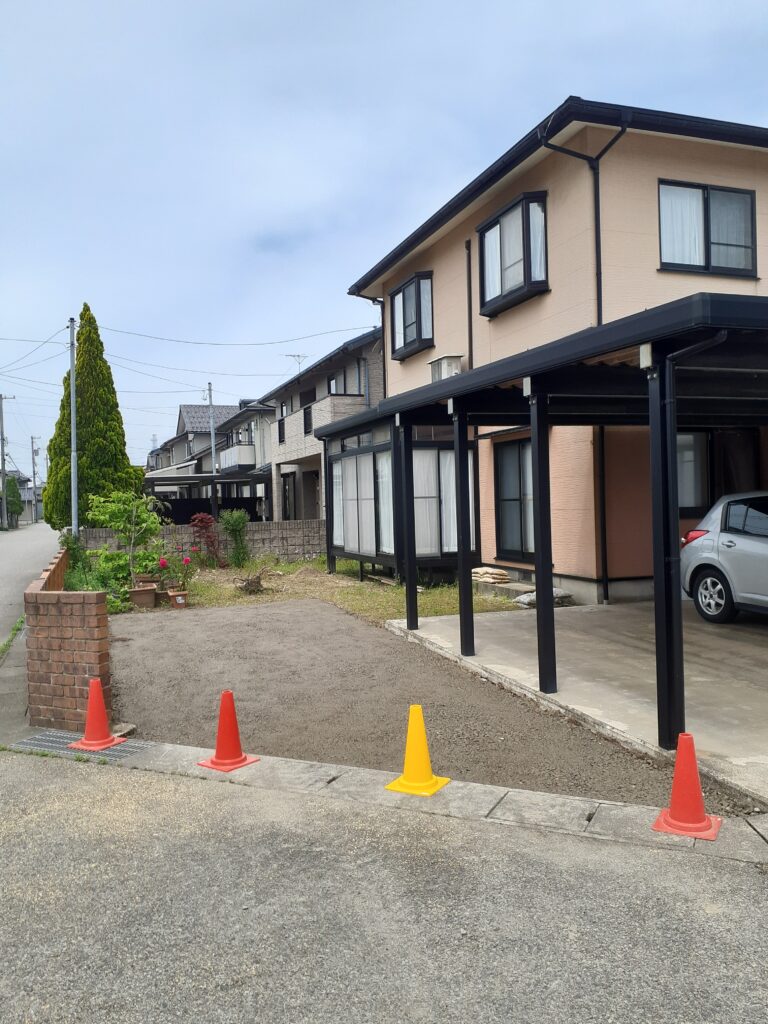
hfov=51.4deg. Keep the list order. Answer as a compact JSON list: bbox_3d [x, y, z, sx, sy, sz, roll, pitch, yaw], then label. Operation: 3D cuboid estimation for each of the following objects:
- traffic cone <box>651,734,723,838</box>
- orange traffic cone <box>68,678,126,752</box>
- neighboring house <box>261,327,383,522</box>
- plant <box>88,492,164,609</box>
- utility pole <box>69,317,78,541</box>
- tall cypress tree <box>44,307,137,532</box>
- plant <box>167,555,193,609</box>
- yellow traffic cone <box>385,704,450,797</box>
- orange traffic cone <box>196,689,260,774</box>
[{"bbox_3d":[1.526,1.345,4.016,0.288,0.450,0.288,-1,1,29],"label":"traffic cone"},{"bbox_3d":[-2.039,1.418,5.671,0.288,0.450,0.288,-1,1,25],"label":"orange traffic cone"},{"bbox_3d":[0.533,-2.874,29.860,8.300,7.500,12.500,-2,1,-20],"label":"neighboring house"},{"bbox_3d":[-3.820,0.571,11.850,1.100,1.700,1.000,-2,1,-18],"label":"plant"},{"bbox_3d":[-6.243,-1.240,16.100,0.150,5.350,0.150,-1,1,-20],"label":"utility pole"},{"bbox_3d":[-6.950,-1.909,19.000,2.400,6.050,2.400,-2,1,-20],"label":"tall cypress tree"},{"bbox_3d":[-2.990,1.020,11.700,0.380,0.790,0.370,-2,1,-20],"label":"plant"},{"bbox_3d":[0.195,1.359,4.656,0.287,0.455,0.287,-1,1,28],"label":"yellow traffic cone"},{"bbox_3d":[-1.007,1.387,5.157,0.287,0.455,0.287,-1,1,38],"label":"orange traffic cone"}]

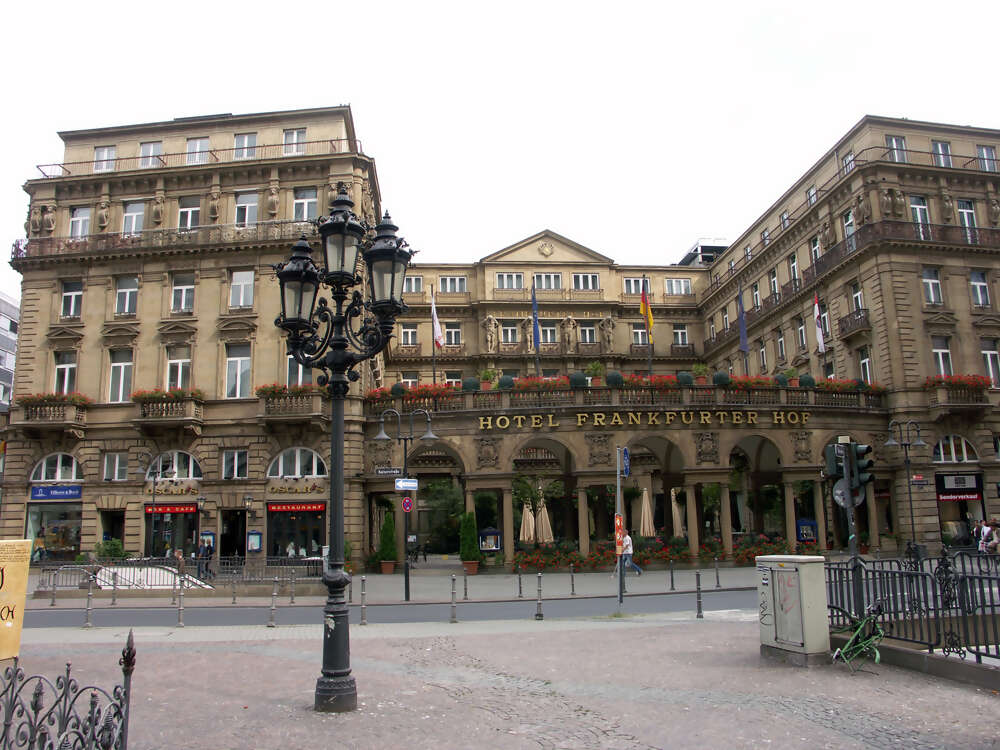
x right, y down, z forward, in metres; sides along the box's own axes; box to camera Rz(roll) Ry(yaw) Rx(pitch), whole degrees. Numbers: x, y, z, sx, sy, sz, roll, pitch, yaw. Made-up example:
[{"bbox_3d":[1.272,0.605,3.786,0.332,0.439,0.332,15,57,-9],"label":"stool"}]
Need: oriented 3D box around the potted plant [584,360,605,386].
[{"bbox_3d":[4.064,-0.068,34.799,0.850,1.150,0.850,-1,-10,-1],"label":"potted plant"}]

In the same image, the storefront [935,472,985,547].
[{"bbox_3d":[22.690,6.676,39.857,2.400,3.450,0.400,1,-11,-12],"label":"storefront"}]

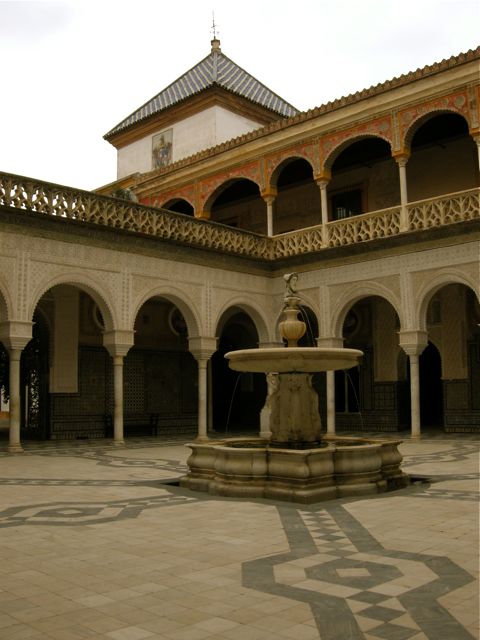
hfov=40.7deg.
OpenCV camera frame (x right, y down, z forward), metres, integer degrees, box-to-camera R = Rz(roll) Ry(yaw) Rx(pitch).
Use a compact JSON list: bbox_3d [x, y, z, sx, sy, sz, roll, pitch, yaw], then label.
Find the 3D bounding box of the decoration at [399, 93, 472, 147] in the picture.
[{"bbox_3d":[7.327,-7.435,24.358,0.316,1.529,2.798,6,-10,-44],"label":"decoration"}]

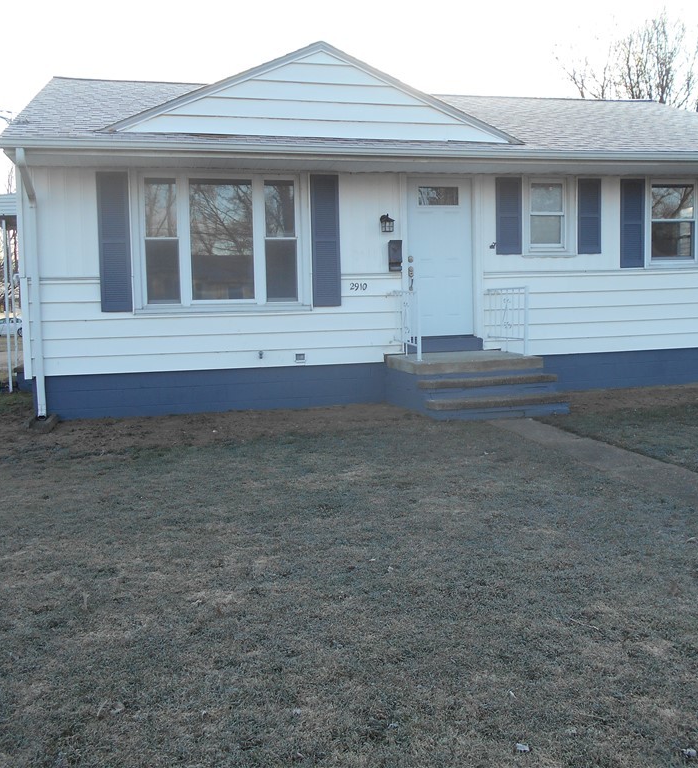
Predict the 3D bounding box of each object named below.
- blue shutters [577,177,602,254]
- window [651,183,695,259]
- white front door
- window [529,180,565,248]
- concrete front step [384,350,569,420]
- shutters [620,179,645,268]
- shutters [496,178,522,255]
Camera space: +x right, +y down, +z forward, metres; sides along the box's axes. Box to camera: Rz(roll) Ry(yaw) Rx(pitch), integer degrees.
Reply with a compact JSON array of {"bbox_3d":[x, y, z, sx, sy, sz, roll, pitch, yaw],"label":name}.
[{"bbox_3d":[3.220,-2.240,10.327,0.355,0.997,0.040,-3,5,-12],"label":"blue shutters"},{"bbox_3d":[4.474,-2.229,10.635,0.716,1.103,0.080,-3,5,-12],"label":"window"},{"bbox_3d":[1.195,-1.638,10.023,0.880,2.050,0.050,-3,5,-12],"label":"white front door"},{"bbox_3d":[2.634,-2.244,10.244,0.523,0.949,0.080,-3,5,-12],"label":"window"},{"bbox_3d":[1.453,-0.005,9.194,1.595,0.609,1.866,-3,5,-12],"label":"concrete front step"},{"bbox_3d":[3.853,-2.172,10.467,0.375,1.195,0.040,-3,5,-12],"label":"shutters"},{"bbox_3d":[2.097,-2.195,10.093,0.352,0.996,0.040,-3,5,-12],"label":"shutters"}]

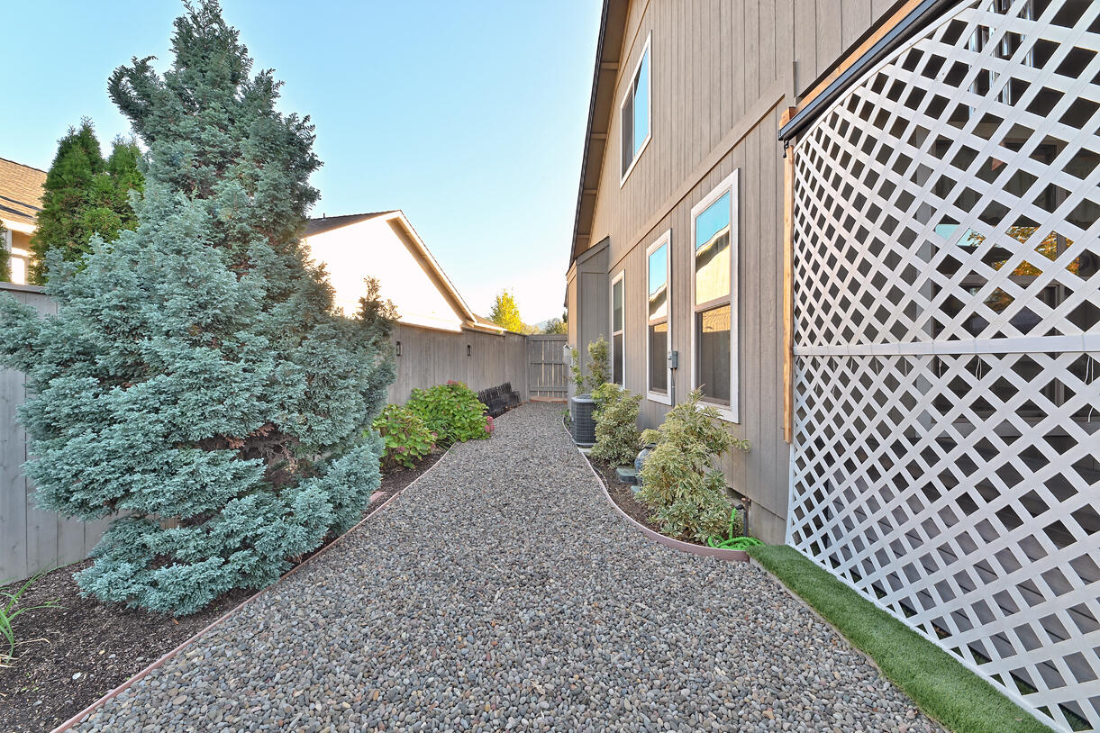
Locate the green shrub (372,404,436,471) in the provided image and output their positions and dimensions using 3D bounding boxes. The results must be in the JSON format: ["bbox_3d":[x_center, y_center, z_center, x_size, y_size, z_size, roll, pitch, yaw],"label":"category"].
[{"bbox_3d":[-1.920,0.875,5.500,0.920,0.760,0.880,0,0,0],"label":"green shrub"}]

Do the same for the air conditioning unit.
[{"bbox_3d":[0.680,0.815,6.420,0.720,0.710,0.720,0,0,0],"label":"air conditioning unit"}]

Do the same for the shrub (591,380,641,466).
[{"bbox_3d":[0.868,0.725,5.650,0.680,0.990,0.680,0,0,-4],"label":"shrub"}]

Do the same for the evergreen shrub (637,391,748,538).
[{"bbox_3d":[1.120,0.720,3.500,0.800,1.080,0.860,0,0,-4],"label":"evergreen shrub"}]

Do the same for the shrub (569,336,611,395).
[{"bbox_3d":[0.710,0.320,7.450,0.720,1.620,0.620,0,0,-4],"label":"shrub"}]

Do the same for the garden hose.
[{"bbox_3d":[1.310,1.150,3.040,0.370,0.240,0.280,0,0,-4],"label":"garden hose"}]

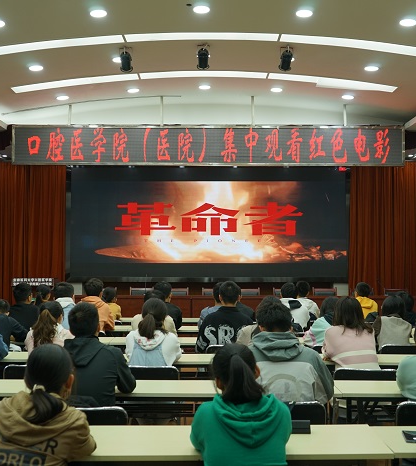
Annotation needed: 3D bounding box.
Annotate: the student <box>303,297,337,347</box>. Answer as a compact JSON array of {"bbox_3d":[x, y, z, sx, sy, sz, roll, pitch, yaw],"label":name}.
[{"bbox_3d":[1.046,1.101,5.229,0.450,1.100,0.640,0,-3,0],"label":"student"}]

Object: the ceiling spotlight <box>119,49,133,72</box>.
[{"bbox_3d":[-1.120,-2.347,8.198,0.180,0.310,0.270,0,-2,5],"label":"ceiling spotlight"}]

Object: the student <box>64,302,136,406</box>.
[{"bbox_3d":[-0.608,1.029,3.286,0.470,1.280,0.720,0,-3,0],"label":"student"}]

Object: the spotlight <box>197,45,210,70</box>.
[{"bbox_3d":[-0.058,-2.418,8.300,0.190,0.330,0.280,0,-3,0],"label":"spotlight"}]

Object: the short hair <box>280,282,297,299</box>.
[{"bbox_3d":[0.835,0.600,6.231,0.170,0.180,0.200,0,-2,0],"label":"short hair"}]

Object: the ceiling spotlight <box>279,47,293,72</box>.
[{"bbox_3d":[1.057,-2.361,8.198,0.180,0.310,0.270,0,-2,-6],"label":"ceiling spotlight"}]

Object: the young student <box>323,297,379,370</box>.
[{"bbox_3d":[1.013,1.090,4.284,0.430,1.250,0.700,0,-3,0],"label":"young student"}]

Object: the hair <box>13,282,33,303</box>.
[{"bbox_3d":[-1.905,0.609,6.176,0.185,0.200,0.200,0,-3,6],"label":"hair"}]

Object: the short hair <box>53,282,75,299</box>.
[{"bbox_3d":[-1.482,0.588,6.177,0.200,0.160,0.200,0,-3,0],"label":"short hair"}]

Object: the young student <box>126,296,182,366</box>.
[{"bbox_3d":[-0.391,1.089,4.321,0.440,1.250,0.700,0,-2,2],"label":"young student"}]

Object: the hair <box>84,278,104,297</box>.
[{"bbox_3d":[-1.177,0.566,6.220,0.190,0.200,0.210,0,-3,0],"label":"hair"}]

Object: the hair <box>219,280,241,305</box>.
[{"bbox_3d":[0.188,0.523,5.270,0.180,0.205,0.210,0,-3,0],"label":"hair"}]

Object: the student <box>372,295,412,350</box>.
[{"bbox_3d":[1.617,1.150,5.252,0.410,1.220,0.680,0,-3,0],"label":"student"}]

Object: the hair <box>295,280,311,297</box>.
[{"bbox_3d":[1.112,0.653,7.075,0.180,0.177,0.190,0,-3,8],"label":"hair"}]

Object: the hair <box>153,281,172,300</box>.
[{"bbox_3d":[-0.465,0.595,6.232,0.180,0.190,0.200,0,-2,12],"label":"hair"}]

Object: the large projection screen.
[{"bbox_3d":[0.010,-0.190,12.428,5.770,2.367,0.120,0,-3,0],"label":"large projection screen"}]

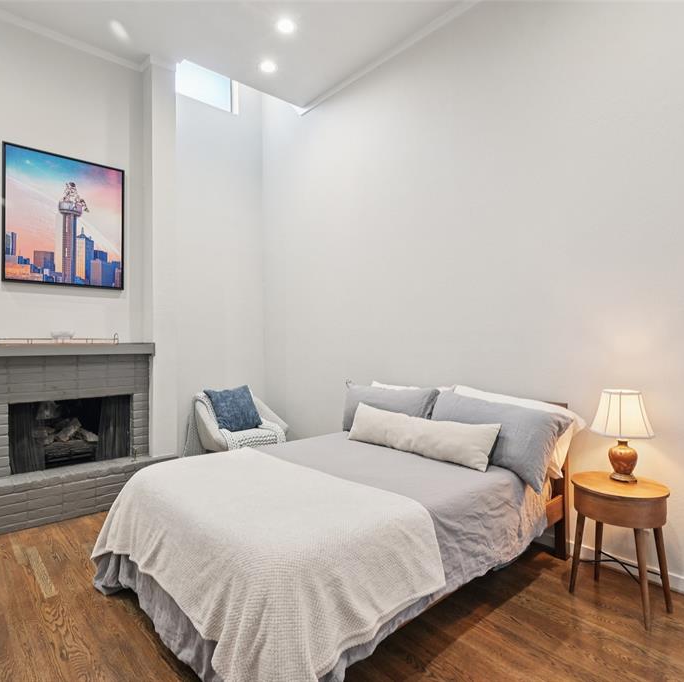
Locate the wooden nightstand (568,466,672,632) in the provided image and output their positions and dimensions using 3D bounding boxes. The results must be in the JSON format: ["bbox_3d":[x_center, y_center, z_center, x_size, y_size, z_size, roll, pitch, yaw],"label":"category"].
[{"bbox_3d":[1.340,0.974,2.054,0.360,0.572,0.400,0,0,-35],"label":"wooden nightstand"}]

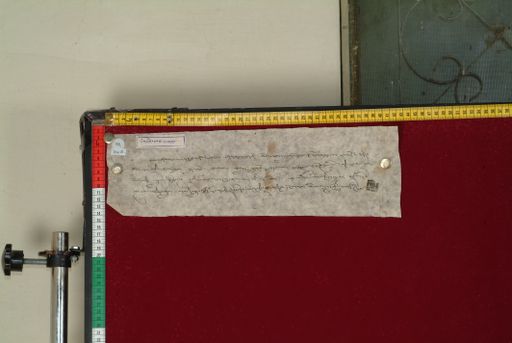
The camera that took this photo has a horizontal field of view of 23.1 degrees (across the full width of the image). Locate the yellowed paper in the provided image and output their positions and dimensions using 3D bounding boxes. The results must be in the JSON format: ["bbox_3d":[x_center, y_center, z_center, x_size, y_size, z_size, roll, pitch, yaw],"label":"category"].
[{"bbox_3d":[-0.003,0.000,1.794,0.420,0.129,0.003,-1,-7,4],"label":"yellowed paper"}]

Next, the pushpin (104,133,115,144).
[{"bbox_3d":[-0.212,-0.048,1.813,0.014,0.014,0.011,-1,-7,4],"label":"pushpin"}]

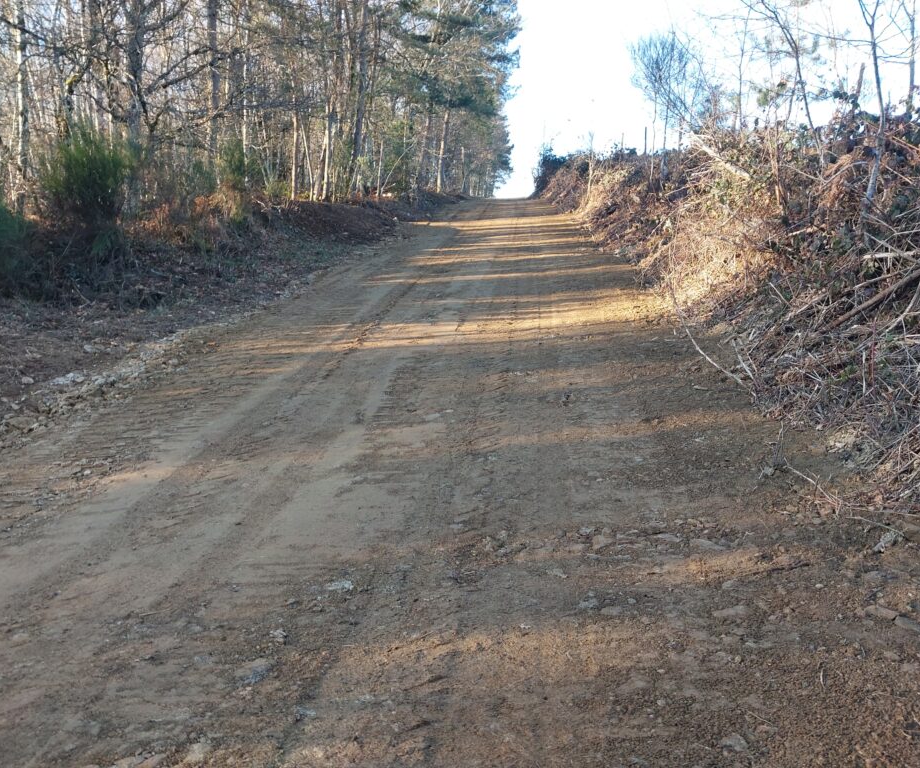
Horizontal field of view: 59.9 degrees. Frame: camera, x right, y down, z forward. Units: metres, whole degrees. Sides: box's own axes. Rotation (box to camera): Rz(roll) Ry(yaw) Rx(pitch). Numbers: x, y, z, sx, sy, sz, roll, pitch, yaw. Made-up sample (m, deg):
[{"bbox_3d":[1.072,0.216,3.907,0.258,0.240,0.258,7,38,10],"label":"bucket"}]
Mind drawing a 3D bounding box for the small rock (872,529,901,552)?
[{"bbox_3d":[1.807,0.662,3.380,0.120,0.070,0.090,1,12,-5],"label":"small rock"}]

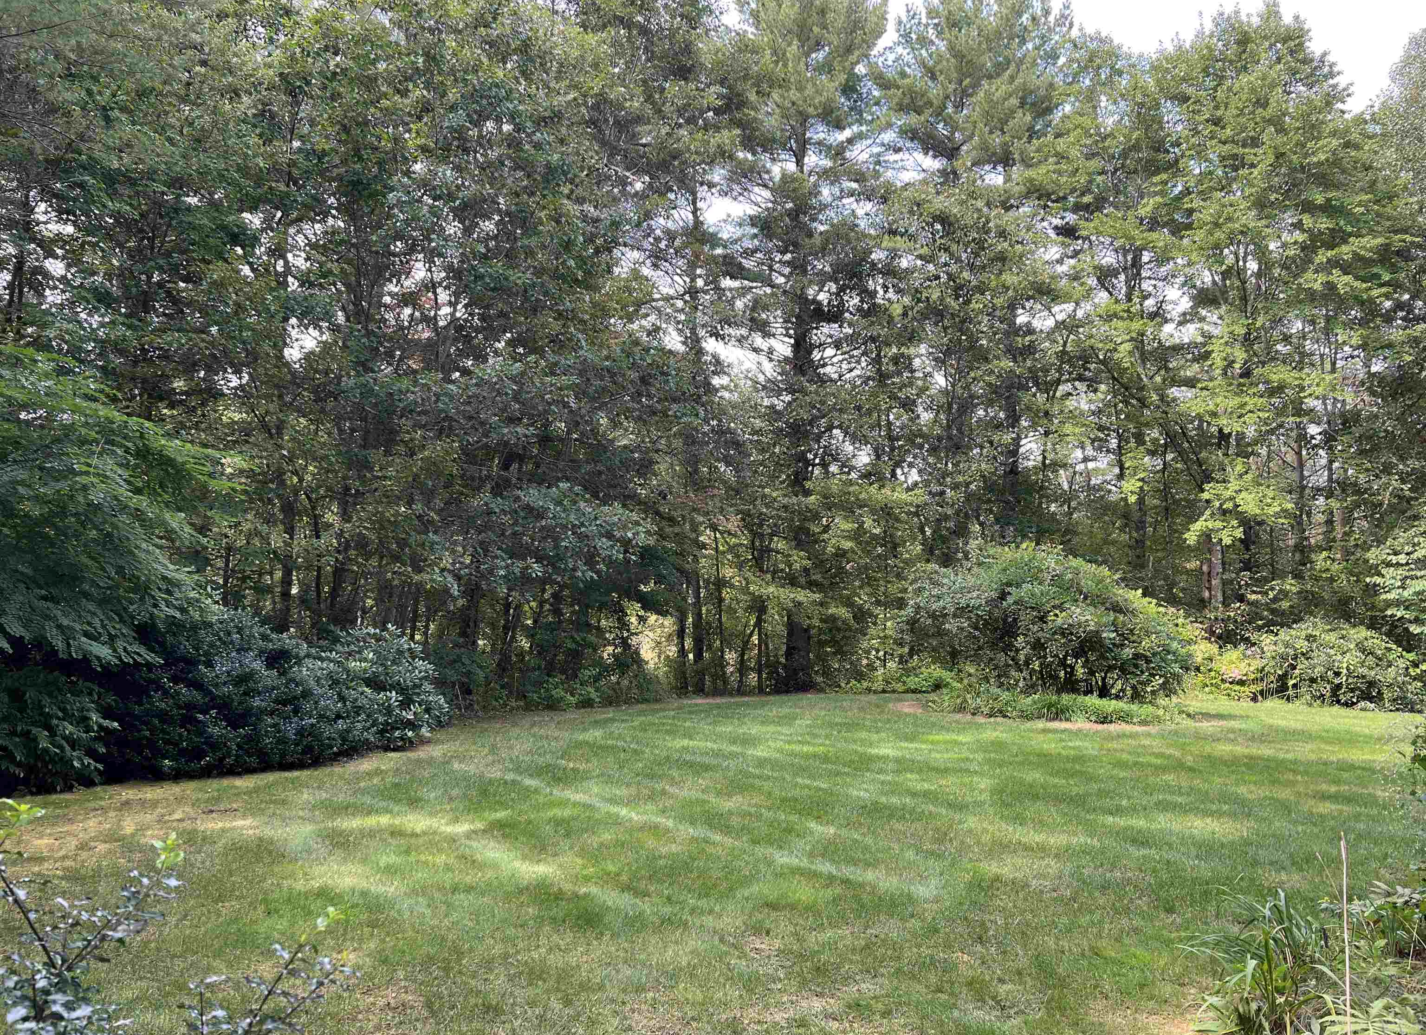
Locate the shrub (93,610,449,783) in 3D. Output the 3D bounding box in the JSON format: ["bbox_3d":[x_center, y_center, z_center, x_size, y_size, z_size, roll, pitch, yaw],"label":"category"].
[{"bbox_3d":[-4.416,1.606,10.451,2.960,1.407,1.941,3,-4,-37],"label":"shrub"}]

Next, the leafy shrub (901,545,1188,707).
[{"bbox_3d":[4.657,1.521,14.784,3.600,2.120,3.000,-1,-4,17],"label":"leafy shrub"}]

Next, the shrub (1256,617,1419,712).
[{"bbox_3d":[9.042,2.010,15.386,2.200,1.220,1.800,-2,-4,30],"label":"shrub"}]

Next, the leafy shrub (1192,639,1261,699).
[{"bbox_3d":[7.530,2.185,15.615,1.000,0.900,0.900,-2,-4,25],"label":"leafy shrub"}]

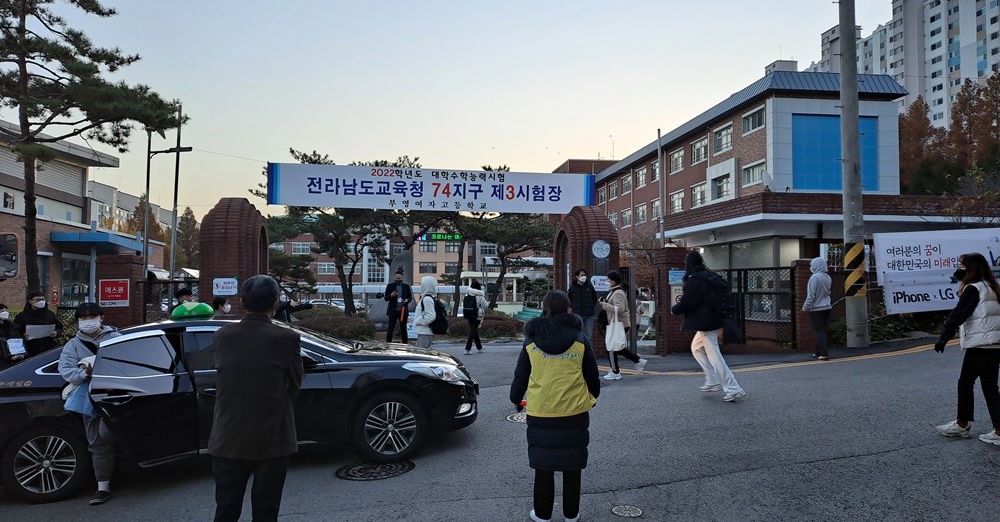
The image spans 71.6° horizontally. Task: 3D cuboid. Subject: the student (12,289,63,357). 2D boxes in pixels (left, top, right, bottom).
[{"bbox_3d":[-5.725,1.216,8.576,0.600,1.700,0.420,1,-2,-36],"label":"student"}]

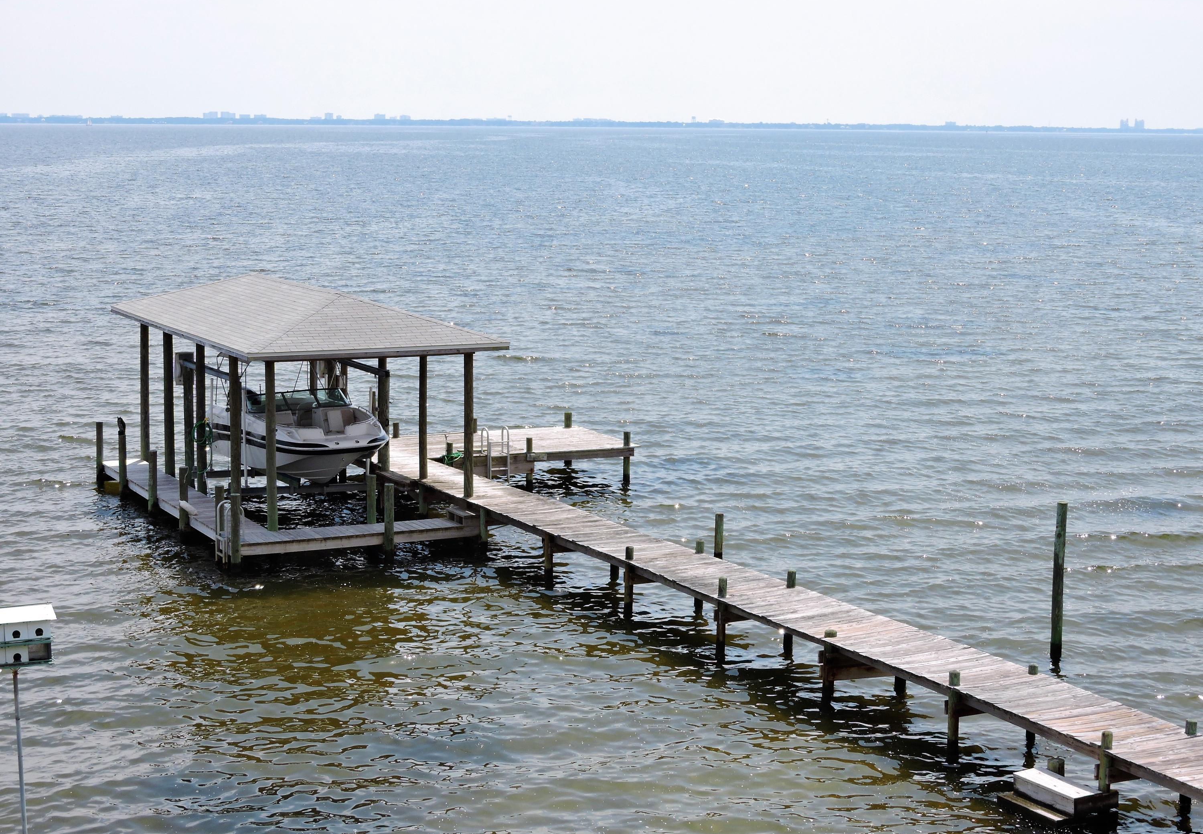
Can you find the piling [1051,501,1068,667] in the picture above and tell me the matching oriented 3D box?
[{"bbox_3d":[6.964,2.511,34.357,0.165,2.497,0.165,0,7,0],"label":"piling"}]

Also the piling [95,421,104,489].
[{"bbox_3d":[-11.270,0.826,50.642,0.160,1.454,0.160,-3,8,-25],"label":"piling"}]

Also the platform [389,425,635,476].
[{"bbox_3d":[-2.323,0.831,51.671,5.400,0.530,3.700,-3,8,-25],"label":"platform"}]

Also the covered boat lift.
[{"bbox_3d":[-6.450,-0.455,47.084,5.500,4.690,11.320,-3,8,-25],"label":"covered boat lift"}]

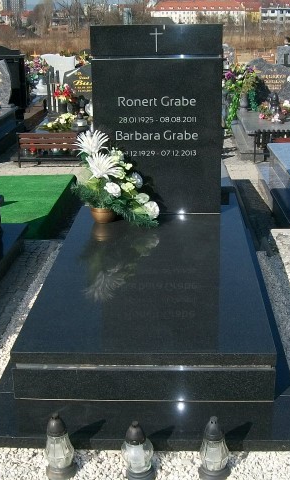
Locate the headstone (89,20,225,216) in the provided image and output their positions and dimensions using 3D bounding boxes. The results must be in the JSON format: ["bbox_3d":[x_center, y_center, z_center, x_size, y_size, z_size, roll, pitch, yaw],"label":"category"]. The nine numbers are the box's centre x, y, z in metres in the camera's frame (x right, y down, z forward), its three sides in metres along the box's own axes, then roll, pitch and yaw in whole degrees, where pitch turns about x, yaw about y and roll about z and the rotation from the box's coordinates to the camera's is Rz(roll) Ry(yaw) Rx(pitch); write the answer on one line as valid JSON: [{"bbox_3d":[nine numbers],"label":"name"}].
[{"bbox_3d":[0.078,-0.676,3.822,0.724,1.062,0.110,0,18,3],"label":"headstone"}]

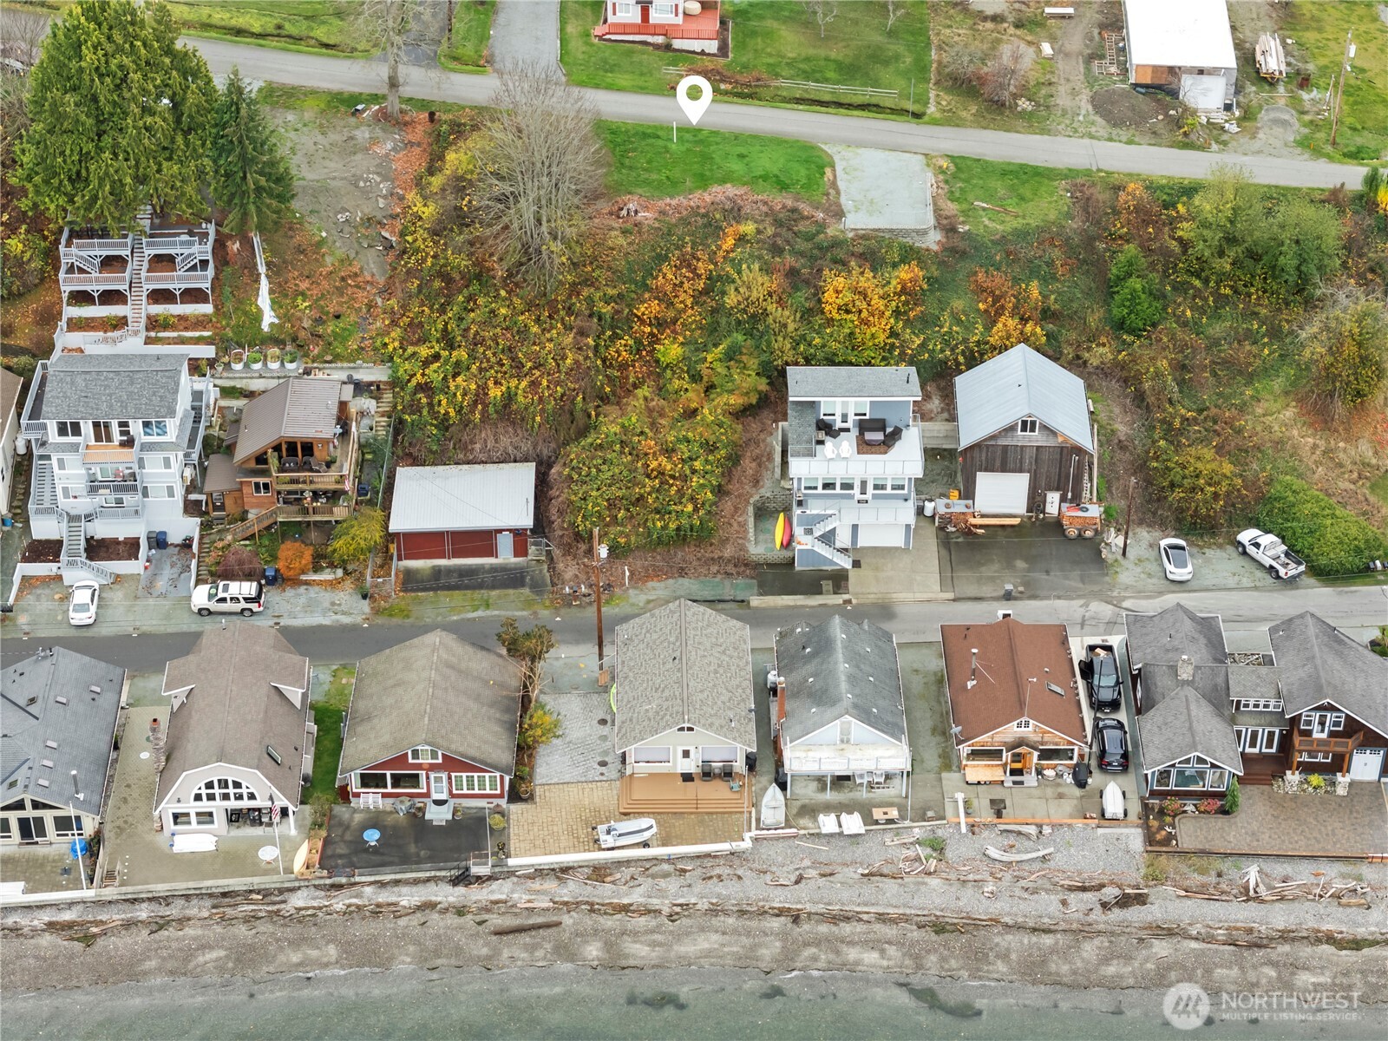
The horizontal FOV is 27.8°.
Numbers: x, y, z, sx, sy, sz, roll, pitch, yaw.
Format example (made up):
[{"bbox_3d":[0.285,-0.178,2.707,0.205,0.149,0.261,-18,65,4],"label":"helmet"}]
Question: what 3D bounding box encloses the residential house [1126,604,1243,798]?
[{"bbox_3d":[31.646,11.427,181.453,6.450,5.900,14.400,1,35,2],"label":"residential house"}]

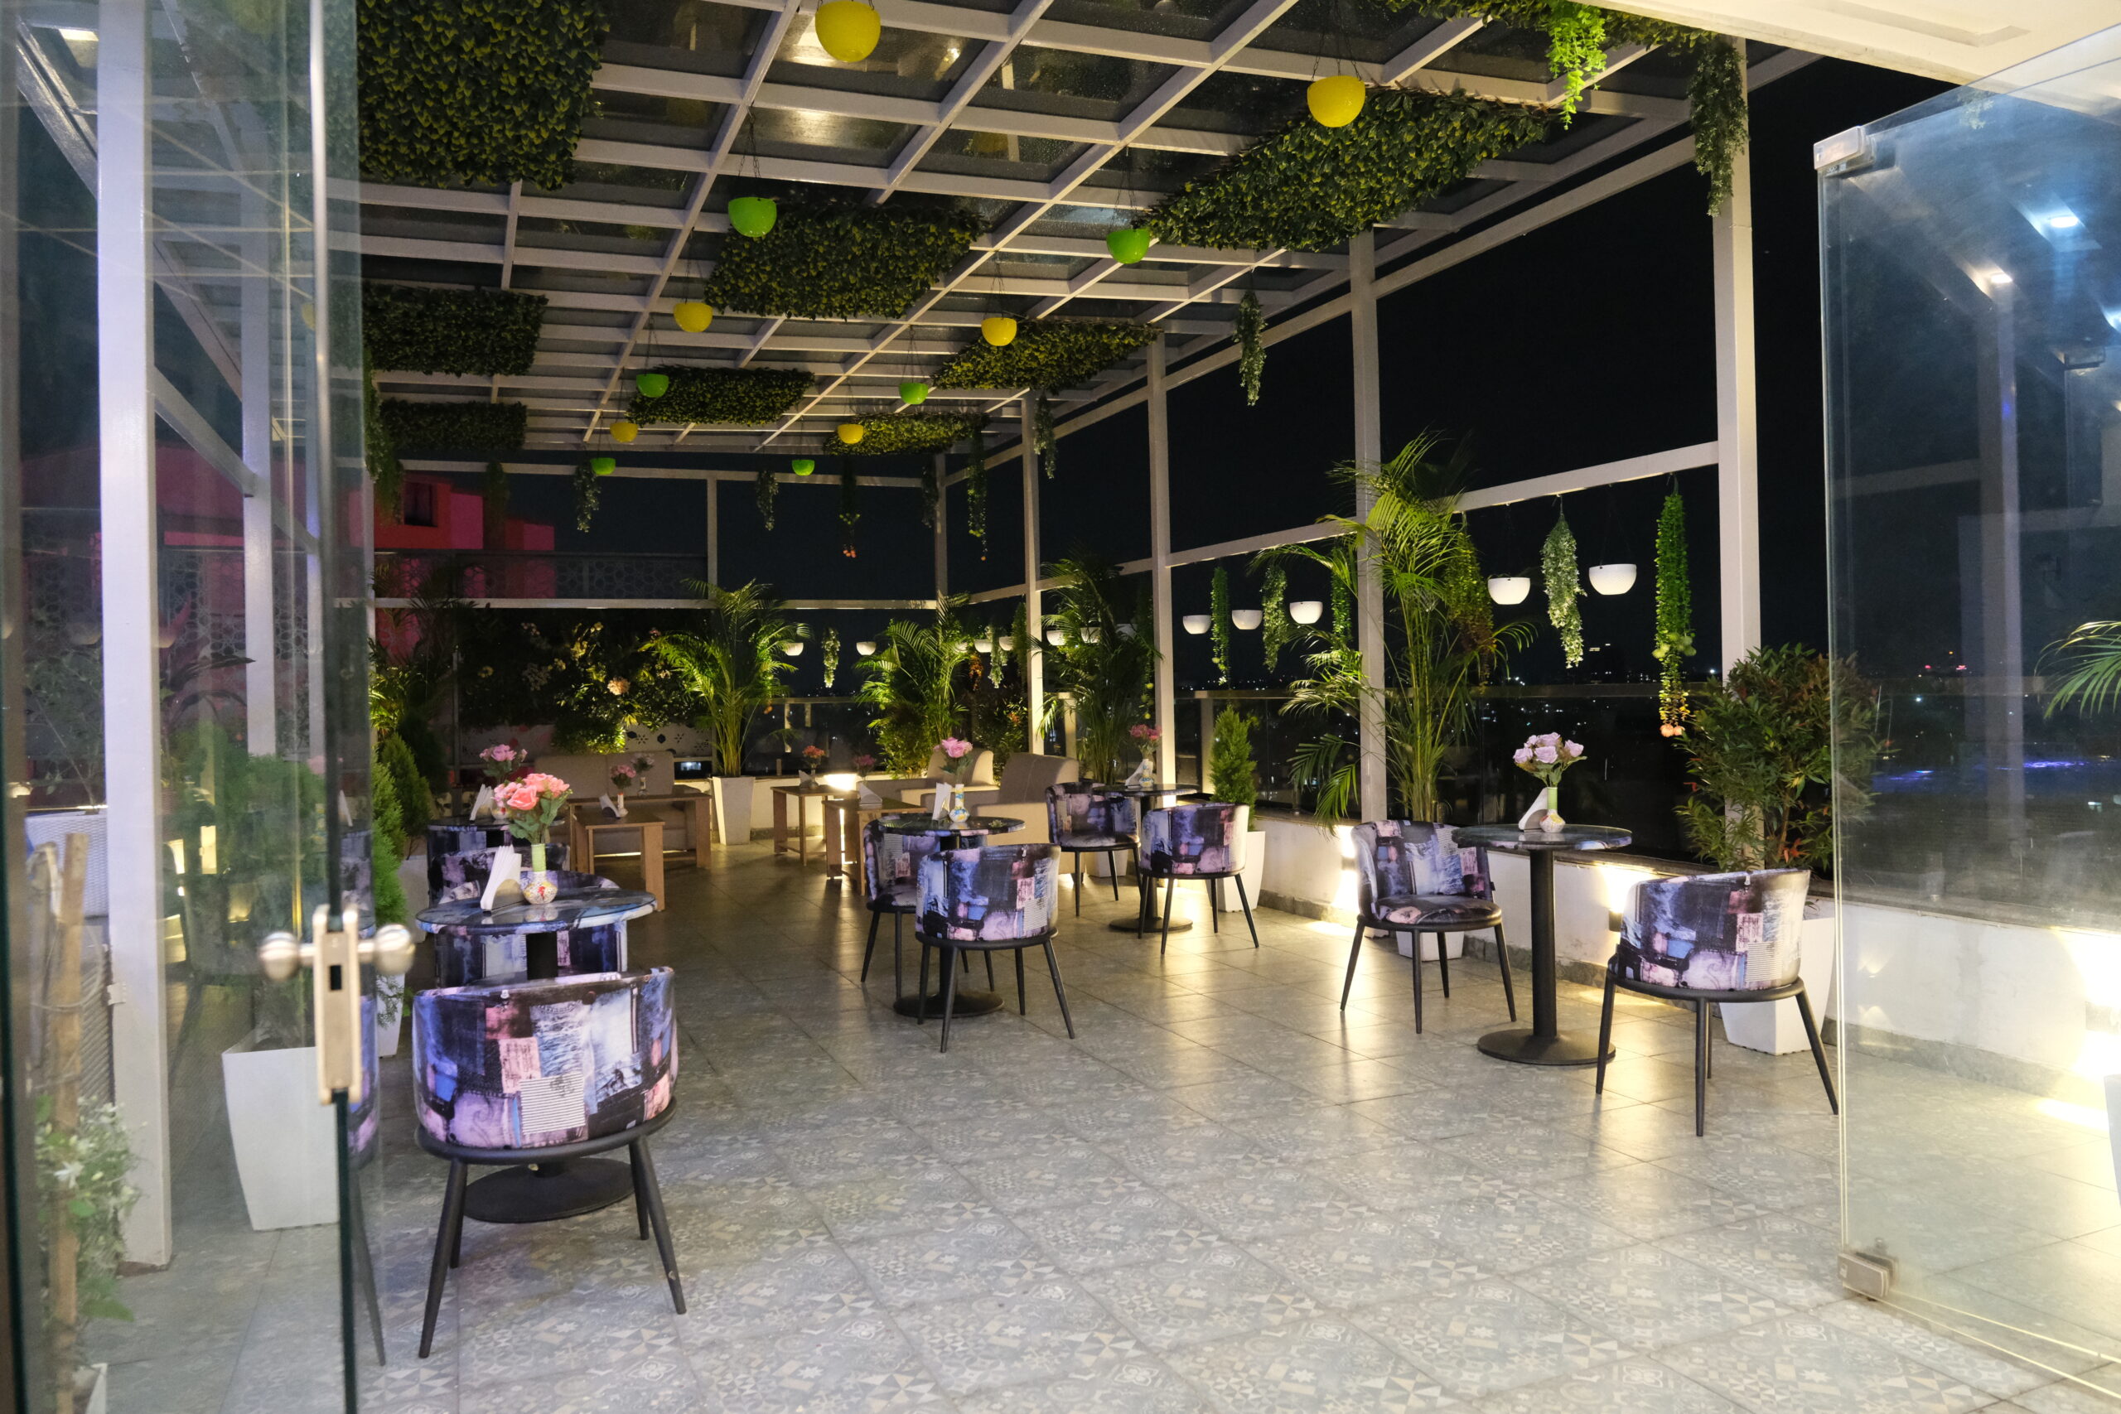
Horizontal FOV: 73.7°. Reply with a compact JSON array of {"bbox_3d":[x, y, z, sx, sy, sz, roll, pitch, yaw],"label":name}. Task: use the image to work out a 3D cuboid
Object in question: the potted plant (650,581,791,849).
[{"bbox_3d":[-2.951,0.046,12.342,1.206,2.286,1.106,-2,1,-13],"label":"potted plant"}]

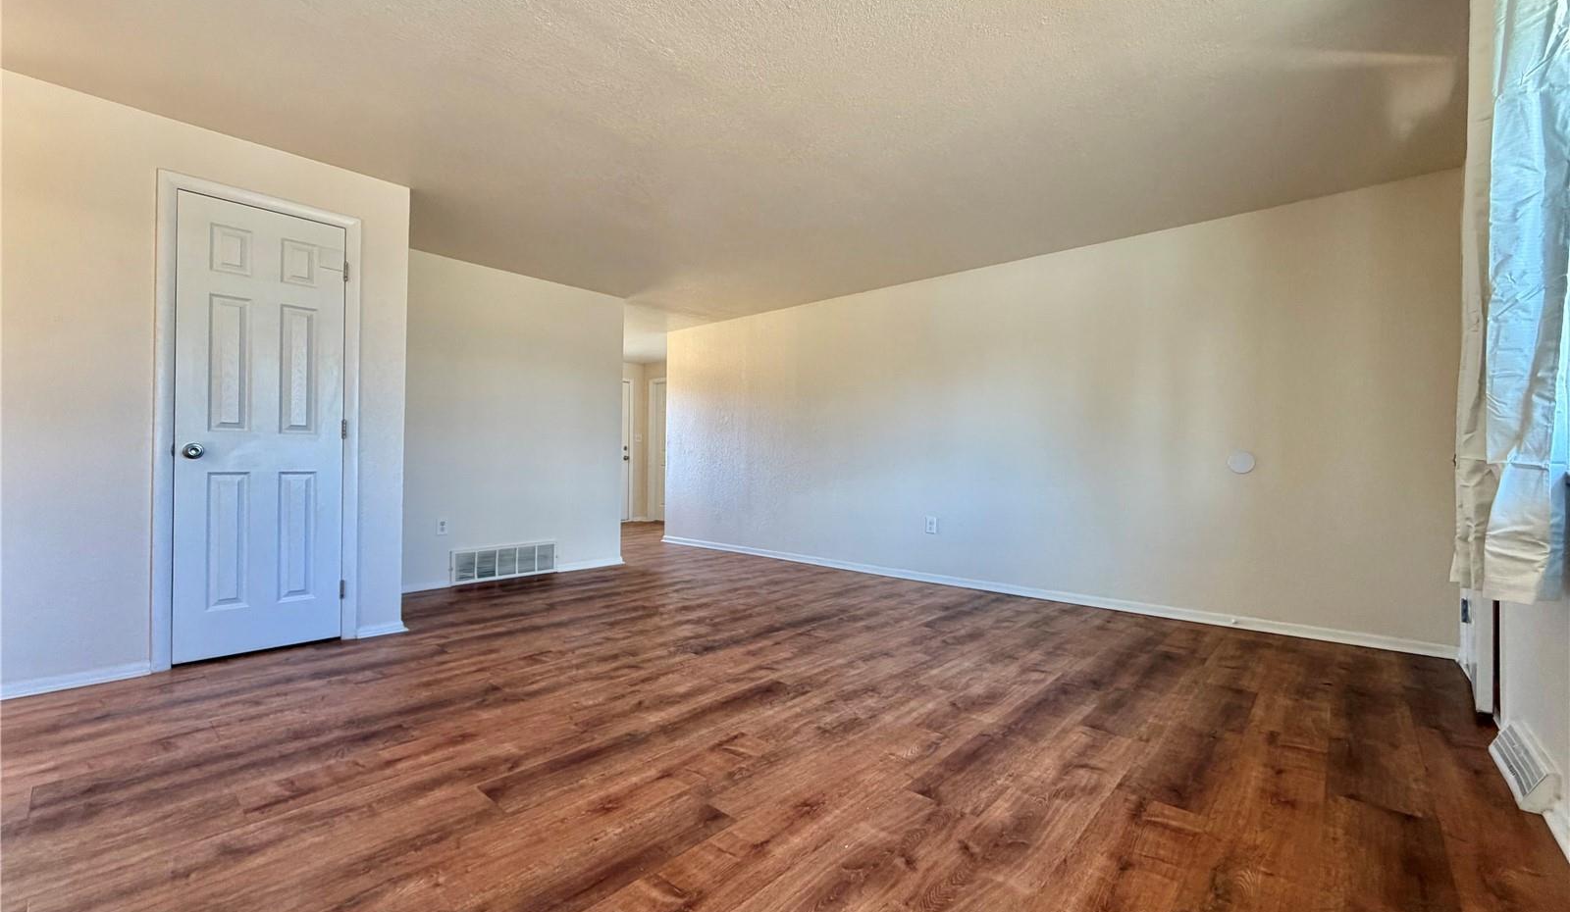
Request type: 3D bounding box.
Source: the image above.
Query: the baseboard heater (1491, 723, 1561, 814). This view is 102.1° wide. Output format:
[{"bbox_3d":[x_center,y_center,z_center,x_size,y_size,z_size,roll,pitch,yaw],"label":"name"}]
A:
[{"bbox_3d":[2.160,0.895,1.861,0.072,0.110,0.492,0,0,42],"label":"baseboard heater"}]

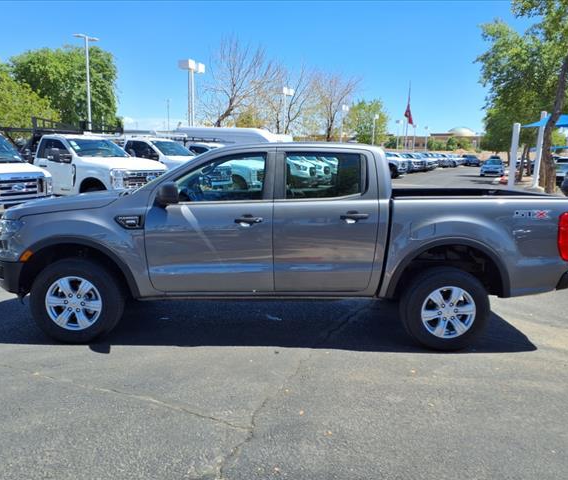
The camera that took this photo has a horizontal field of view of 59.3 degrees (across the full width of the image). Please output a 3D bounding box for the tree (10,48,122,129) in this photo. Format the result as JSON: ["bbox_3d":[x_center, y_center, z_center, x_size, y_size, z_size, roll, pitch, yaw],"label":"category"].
[{"bbox_3d":[-16.349,-9.862,37.782,8.000,9.098,7.500,1,10,0],"label":"tree"}]

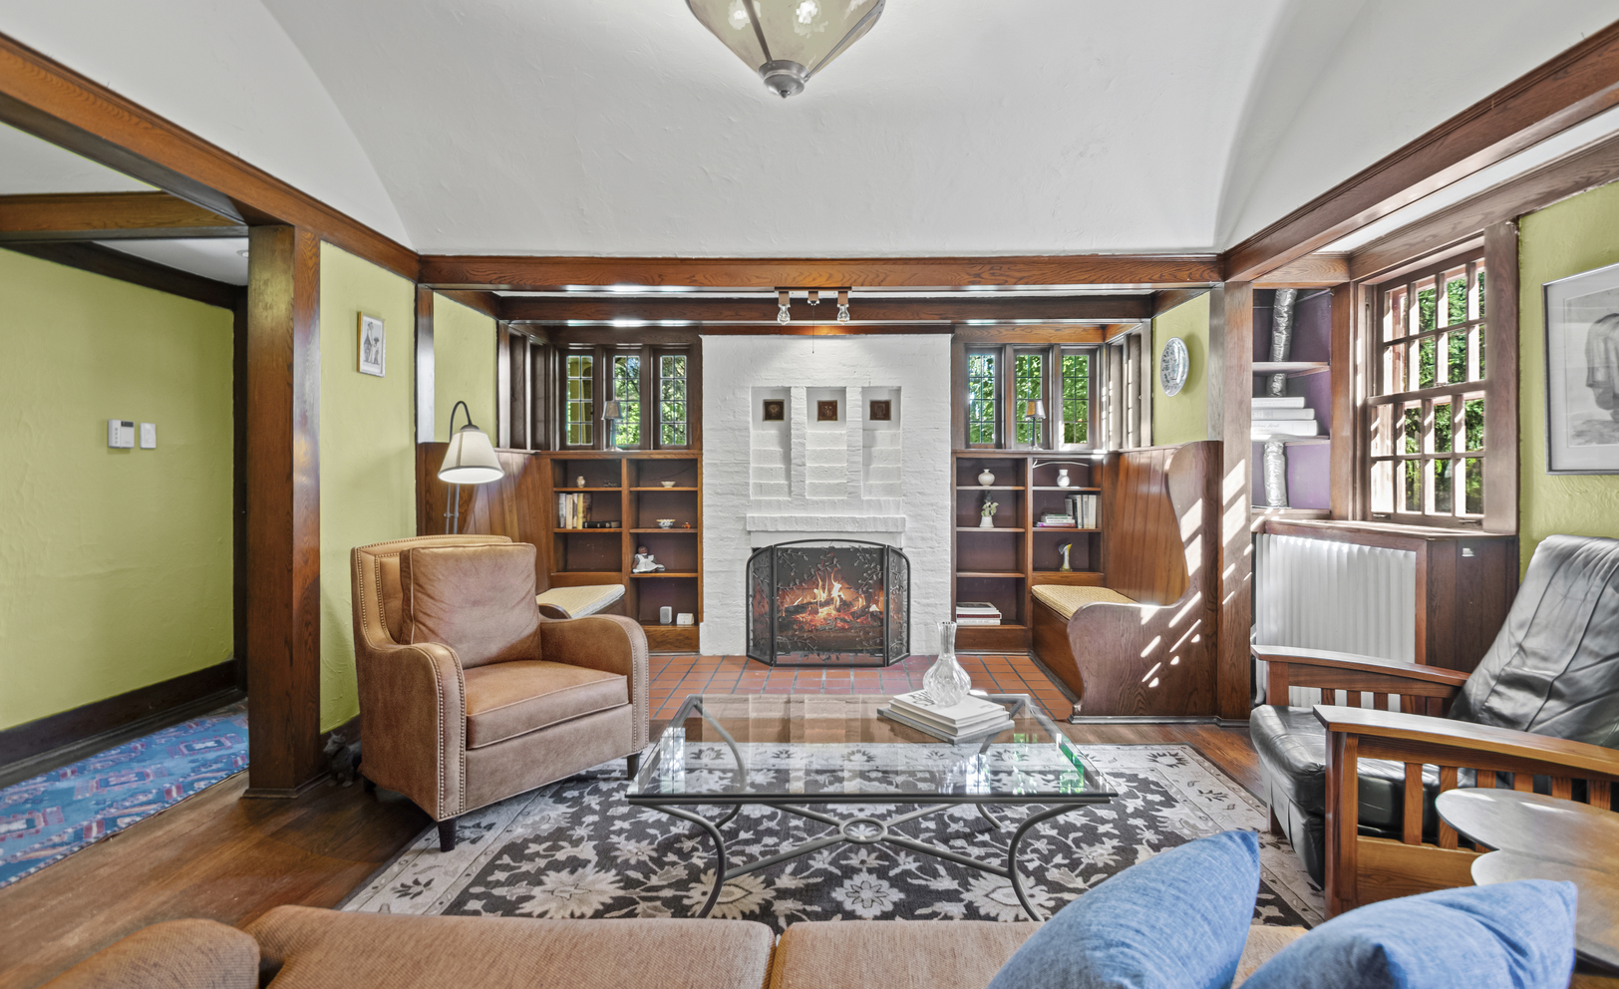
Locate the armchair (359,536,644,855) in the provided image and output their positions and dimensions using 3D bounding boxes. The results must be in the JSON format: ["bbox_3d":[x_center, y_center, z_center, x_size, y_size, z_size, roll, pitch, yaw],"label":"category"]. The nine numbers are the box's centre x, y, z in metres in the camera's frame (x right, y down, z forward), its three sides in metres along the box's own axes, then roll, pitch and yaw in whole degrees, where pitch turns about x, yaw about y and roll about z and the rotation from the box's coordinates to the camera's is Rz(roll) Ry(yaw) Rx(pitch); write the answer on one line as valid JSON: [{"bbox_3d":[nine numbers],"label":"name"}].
[{"bbox_3d":[-1.200,0.645,2.650,0.780,0.940,0.775,1,1,39],"label":"armchair"}]

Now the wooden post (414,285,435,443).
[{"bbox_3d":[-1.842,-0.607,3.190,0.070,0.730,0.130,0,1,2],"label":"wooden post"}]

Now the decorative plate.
[{"bbox_3d":[2.032,-0.709,3.760,0.040,0.330,0.330,0,1,2],"label":"decorative plate"}]

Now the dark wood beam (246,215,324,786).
[{"bbox_3d":[-2.030,0.050,2.630,0.185,2.150,0.160,0,1,2],"label":"dark wood beam"}]

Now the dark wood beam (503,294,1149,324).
[{"bbox_3d":[0.085,-1.108,4.070,3.850,0.145,0.120,0,1,1],"label":"dark wood beam"}]

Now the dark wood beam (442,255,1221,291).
[{"bbox_3d":[0.057,-1.106,3.375,3.940,0.145,0.135,0,1,1],"label":"dark wood beam"}]

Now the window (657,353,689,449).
[{"bbox_3d":[-0.987,-0.676,4.870,0.228,0.690,0.050,0,1,2],"label":"window"}]

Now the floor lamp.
[{"bbox_3d":[-1.530,0.350,3.000,0.320,1.520,0.380,-1,1,-37],"label":"floor lamp"}]

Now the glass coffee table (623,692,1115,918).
[{"bbox_3d":[0.160,0.920,1.973,1.170,0.432,0.742,0,1,2],"label":"glass coffee table"}]

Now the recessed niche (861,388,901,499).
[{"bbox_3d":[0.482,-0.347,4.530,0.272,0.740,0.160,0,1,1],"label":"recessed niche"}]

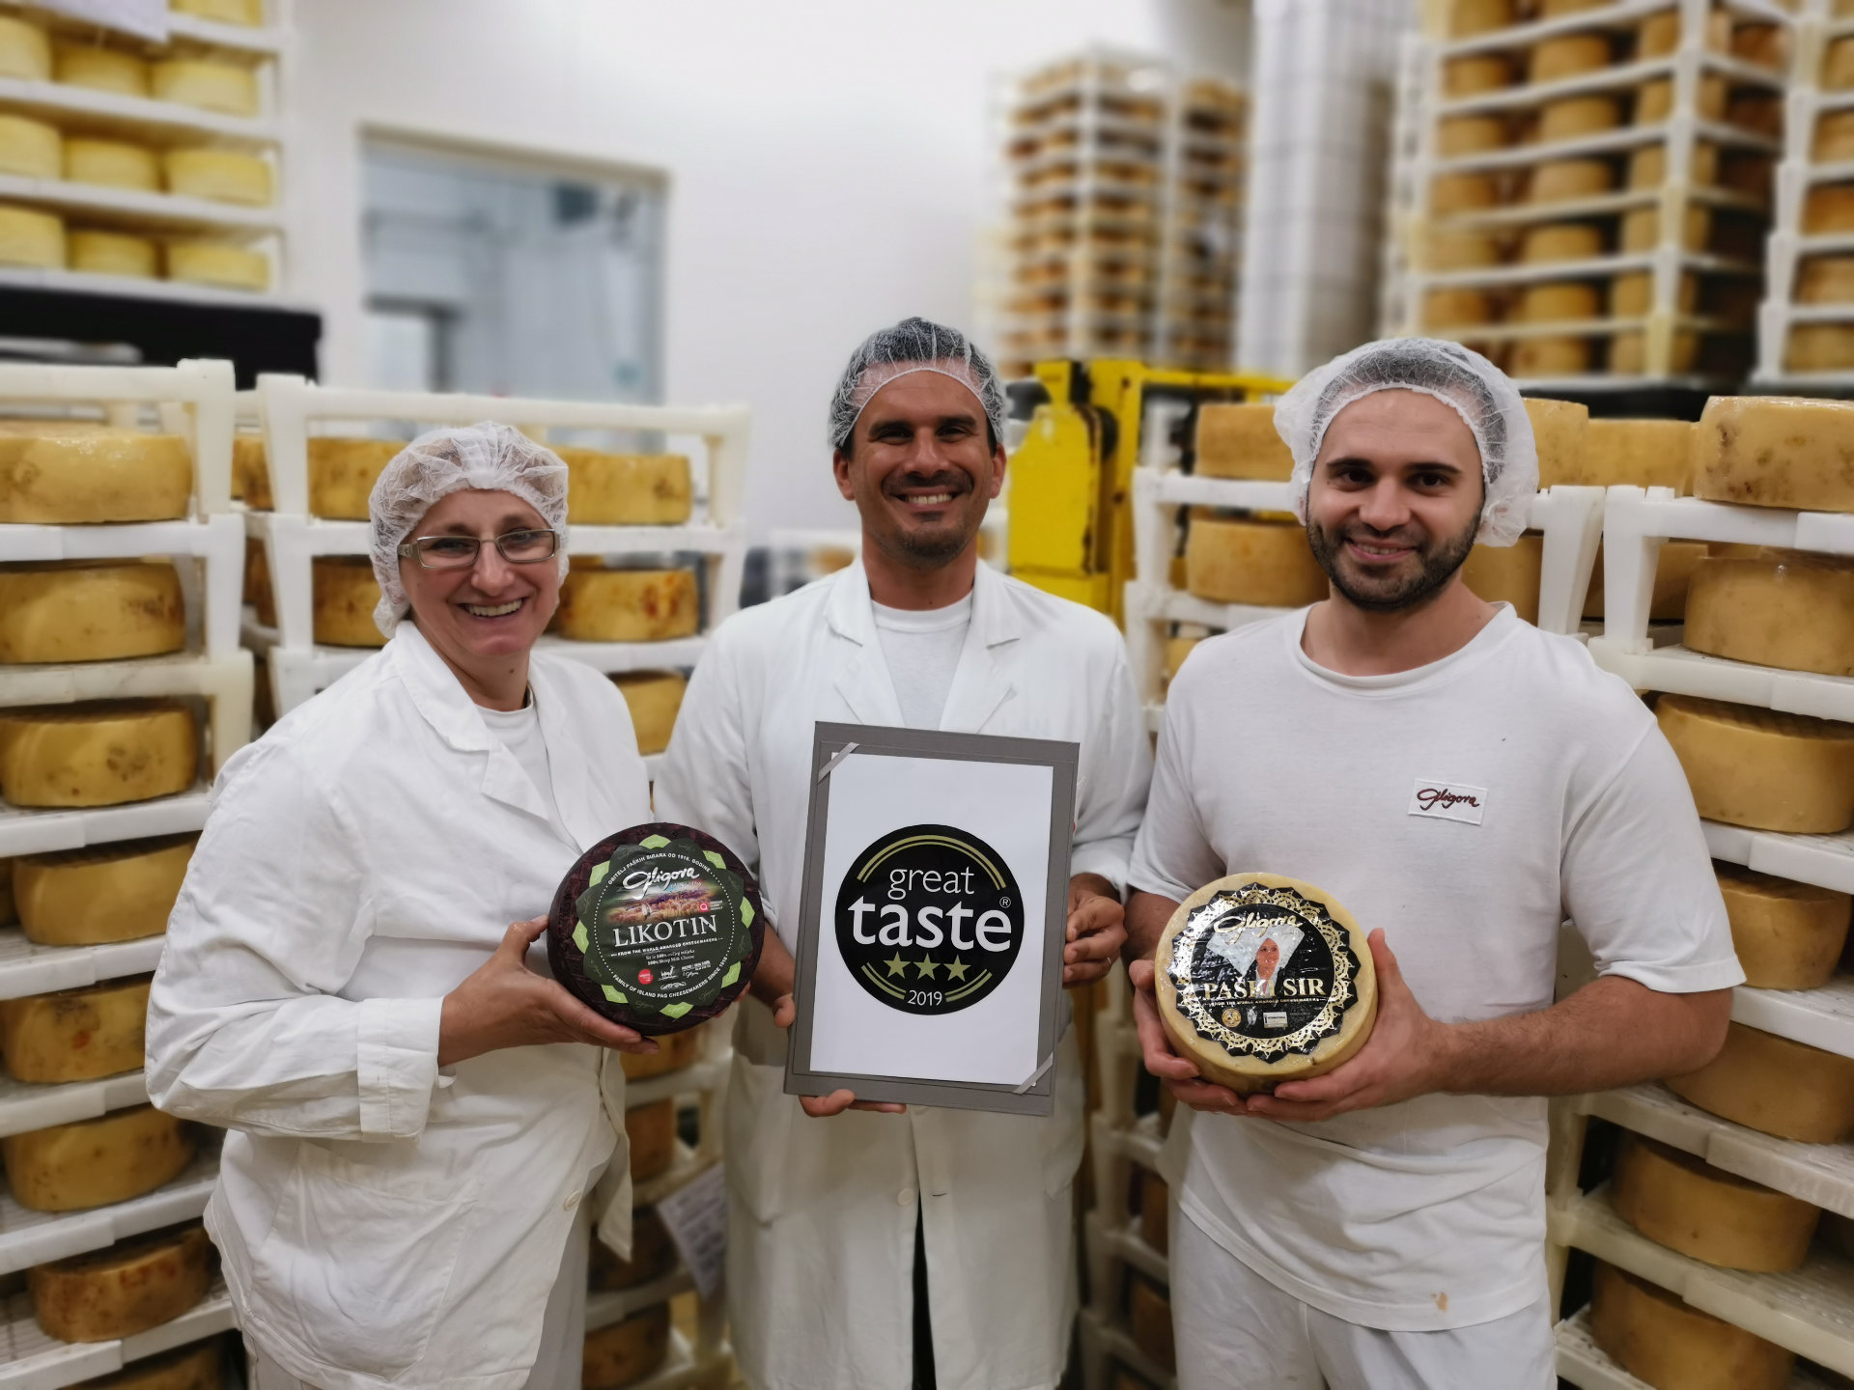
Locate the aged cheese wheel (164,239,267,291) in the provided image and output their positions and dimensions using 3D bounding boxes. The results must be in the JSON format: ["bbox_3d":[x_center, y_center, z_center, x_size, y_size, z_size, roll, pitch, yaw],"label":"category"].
[{"bbox_3d":[-1.325,-0.790,2.700,0.174,0.089,0.174,-3,12,-25],"label":"aged cheese wheel"}]

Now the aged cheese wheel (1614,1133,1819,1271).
[{"bbox_3d":[0.836,0.521,1.536,0.182,0.088,0.182,8,12,30],"label":"aged cheese wheel"}]

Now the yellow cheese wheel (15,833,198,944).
[{"bbox_3d":[-0.904,0.206,1.607,0.185,0.087,0.185,2,10,0],"label":"yellow cheese wheel"}]

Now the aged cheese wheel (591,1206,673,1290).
[{"bbox_3d":[-0.455,0.770,2.093,0.182,0.091,0.182,0,11,-12],"label":"aged cheese wheel"}]

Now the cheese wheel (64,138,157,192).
[{"bbox_3d":[-1.483,-0.944,2.622,0.174,0.089,0.174,-4,12,-28],"label":"cheese wheel"}]

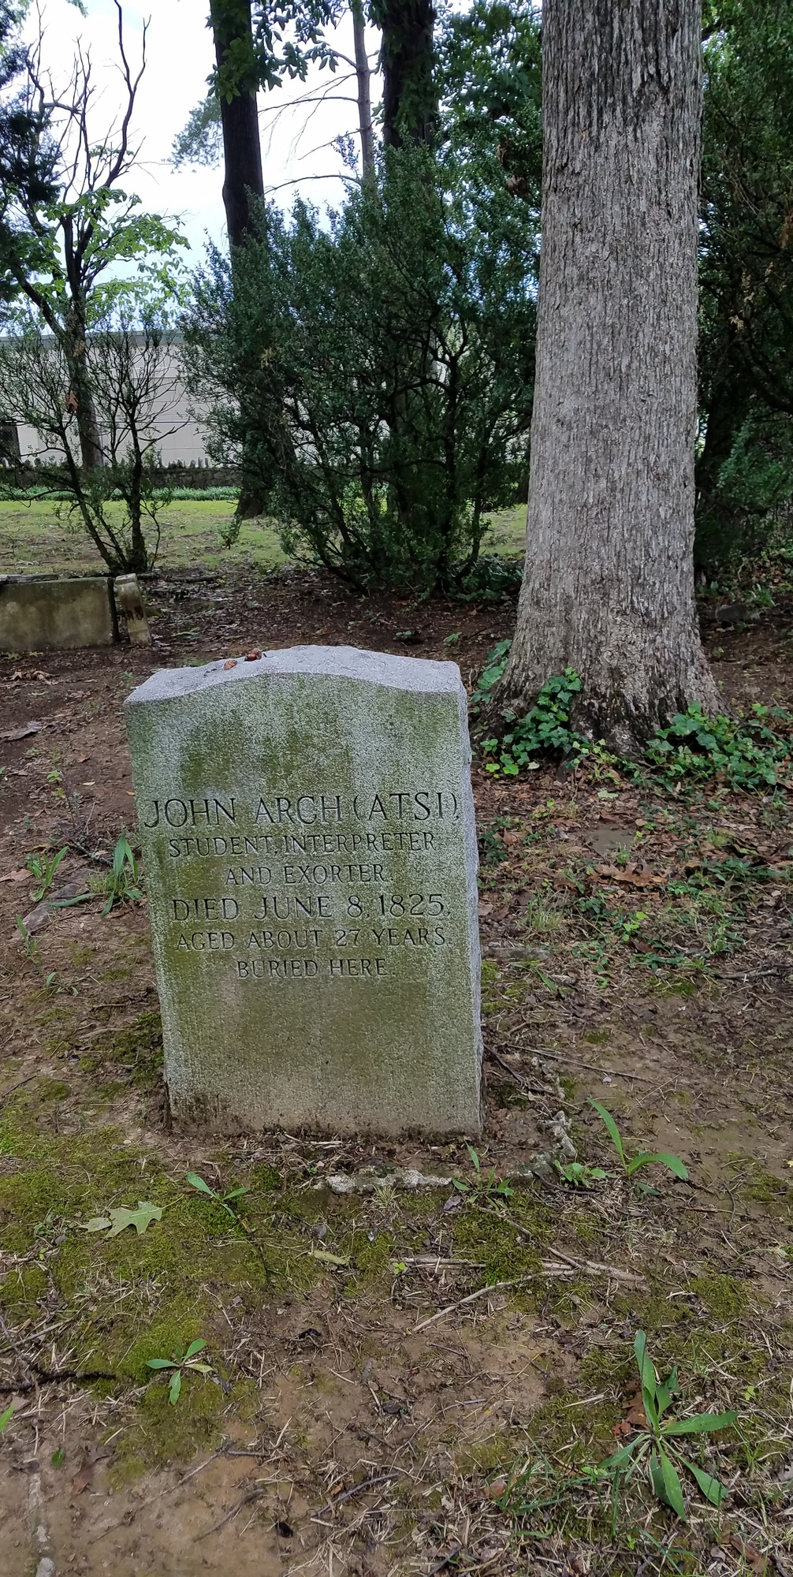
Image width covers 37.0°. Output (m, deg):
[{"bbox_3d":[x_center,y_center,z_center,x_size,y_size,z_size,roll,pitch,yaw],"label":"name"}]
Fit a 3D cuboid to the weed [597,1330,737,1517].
[{"bbox_3d":[0.407,0.957,1.795,0.200,0.095,0.250,-1,16,0],"label":"weed"}]

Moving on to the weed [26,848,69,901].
[{"bbox_3d":[-1.213,0.291,4.091,0.130,0.130,0.150,-1,16,0],"label":"weed"}]

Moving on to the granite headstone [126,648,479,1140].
[{"bbox_3d":[-0.174,0.234,2.636,0.695,1.036,0.290,-2,16,4],"label":"granite headstone"}]

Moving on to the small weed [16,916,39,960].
[{"bbox_3d":[-1.016,0.412,3.262,0.055,0.105,0.055,0,17,0],"label":"small weed"}]

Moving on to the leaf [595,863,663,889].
[{"bbox_3d":[0.746,0.280,3.805,0.210,0.040,0.120,0,17,0],"label":"leaf"}]

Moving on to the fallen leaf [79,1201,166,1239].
[{"bbox_3d":[-0.504,0.790,2.174,0.145,0.018,0.080,-4,18,-14],"label":"fallen leaf"}]

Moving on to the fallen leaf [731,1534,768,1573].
[{"bbox_3d":[0.481,1.043,1.621,0.032,0.018,0.066,-10,19,-29],"label":"fallen leaf"}]

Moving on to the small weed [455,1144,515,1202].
[{"bbox_3d":[0.166,0.733,2.264,0.113,0.075,0.075,0,17,0],"label":"small weed"}]

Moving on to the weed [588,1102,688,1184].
[{"bbox_3d":[0.469,0.692,2.313,0.190,0.125,0.080,0,17,0],"label":"weed"}]

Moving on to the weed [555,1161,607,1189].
[{"bbox_3d":[0.355,0.747,2.289,0.098,0.032,0.055,0,17,0],"label":"weed"}]

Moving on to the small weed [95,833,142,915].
[{"bbox_3d":[-0.946,0.280,4.005,0.145,0.195,0.190,-1,16,0],"label":"small weed"}]

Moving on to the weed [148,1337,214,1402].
[{"bbox_3d":[-0.330,0.891,1.817,0.098,0.033,0.108,0,17,0],"label":"weed"}]

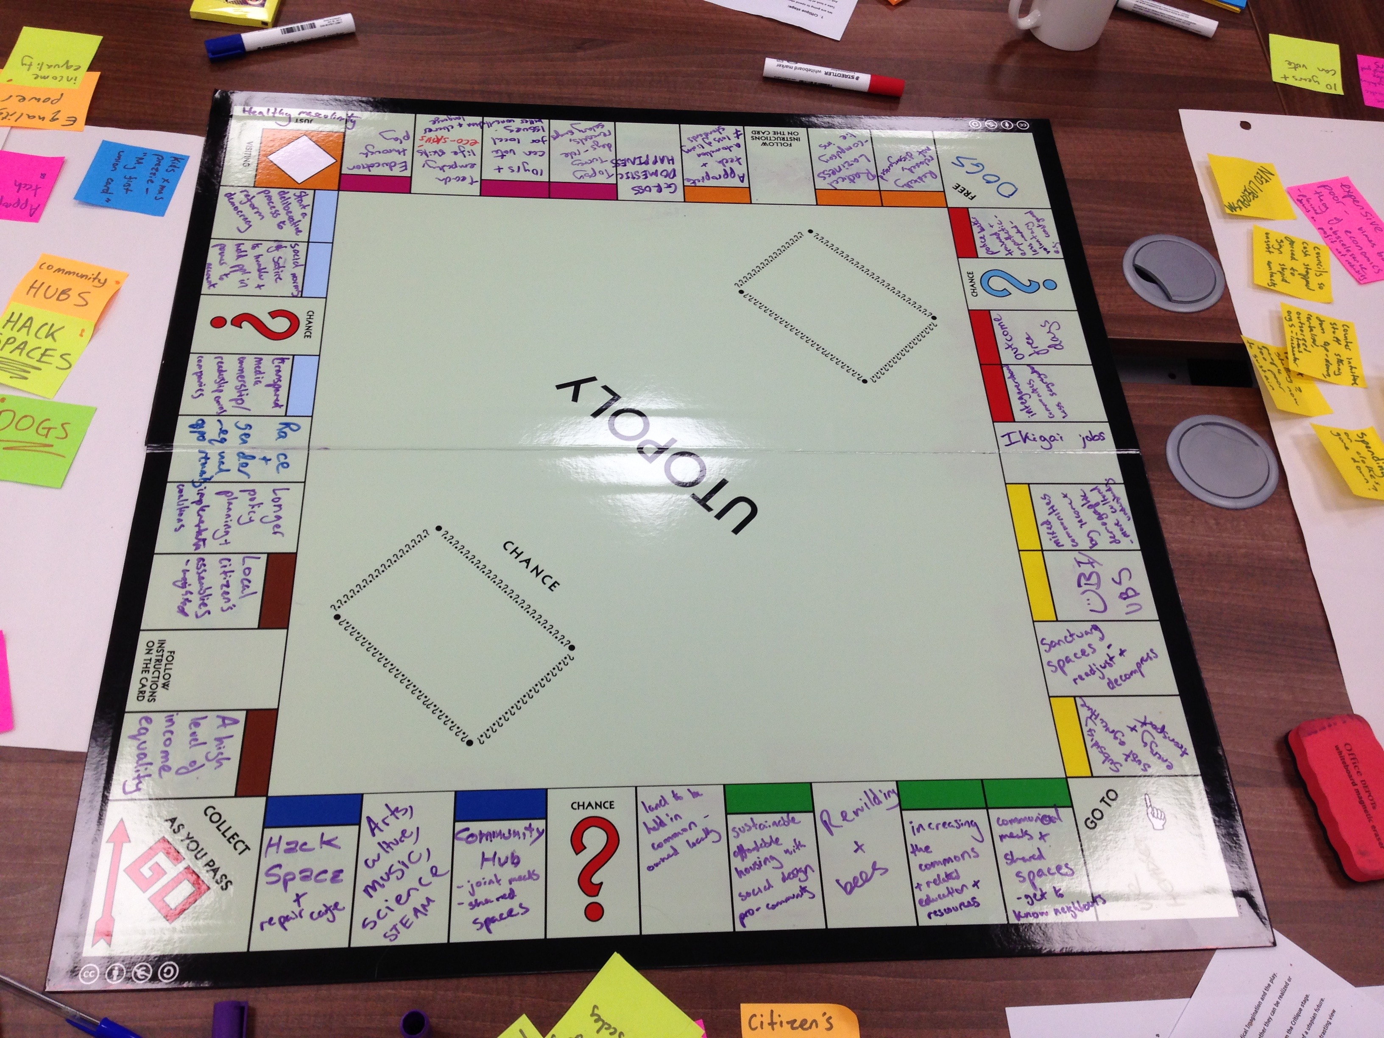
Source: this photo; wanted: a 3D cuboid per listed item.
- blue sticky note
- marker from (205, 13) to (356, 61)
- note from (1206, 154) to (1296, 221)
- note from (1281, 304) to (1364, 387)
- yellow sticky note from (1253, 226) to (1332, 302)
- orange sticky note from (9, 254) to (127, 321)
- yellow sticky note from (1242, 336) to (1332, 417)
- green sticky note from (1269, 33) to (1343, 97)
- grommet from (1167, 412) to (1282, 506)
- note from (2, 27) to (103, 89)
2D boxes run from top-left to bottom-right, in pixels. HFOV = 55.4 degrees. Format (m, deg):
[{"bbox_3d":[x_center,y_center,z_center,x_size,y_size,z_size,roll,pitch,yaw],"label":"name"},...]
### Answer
[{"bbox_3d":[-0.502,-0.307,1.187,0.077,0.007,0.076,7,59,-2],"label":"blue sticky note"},{"bbox_3d":[-0.401,-0.472,1.291,0.144,0.018,0.020,-18,63,-16],"label":"marker"},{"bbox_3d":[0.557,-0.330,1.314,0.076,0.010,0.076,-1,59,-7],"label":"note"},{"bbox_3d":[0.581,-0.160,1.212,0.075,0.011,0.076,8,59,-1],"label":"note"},{"bbox_3d":[0.578,-0.245,1.267,0.077,0.006,0.076,13,59,2],"label":"yellow sticky note"},{"bbox_3d":[-0.529,-0.192,1.111,0.076,0.013,0.073,14,59,2],"label":"orange sticky note"},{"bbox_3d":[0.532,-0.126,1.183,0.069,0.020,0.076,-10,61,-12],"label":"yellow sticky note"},{"bbox_3d":[0.664,-0.492,1.426,0.076,0.004,0.076,11,59,0],"label":"green sticky note"},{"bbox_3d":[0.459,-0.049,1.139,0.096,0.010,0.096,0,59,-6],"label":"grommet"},{"bbox_3d":[-0.610,-0.441,1.258,0.076,0.003,0.075,6,59,-3],"label":"note"}]

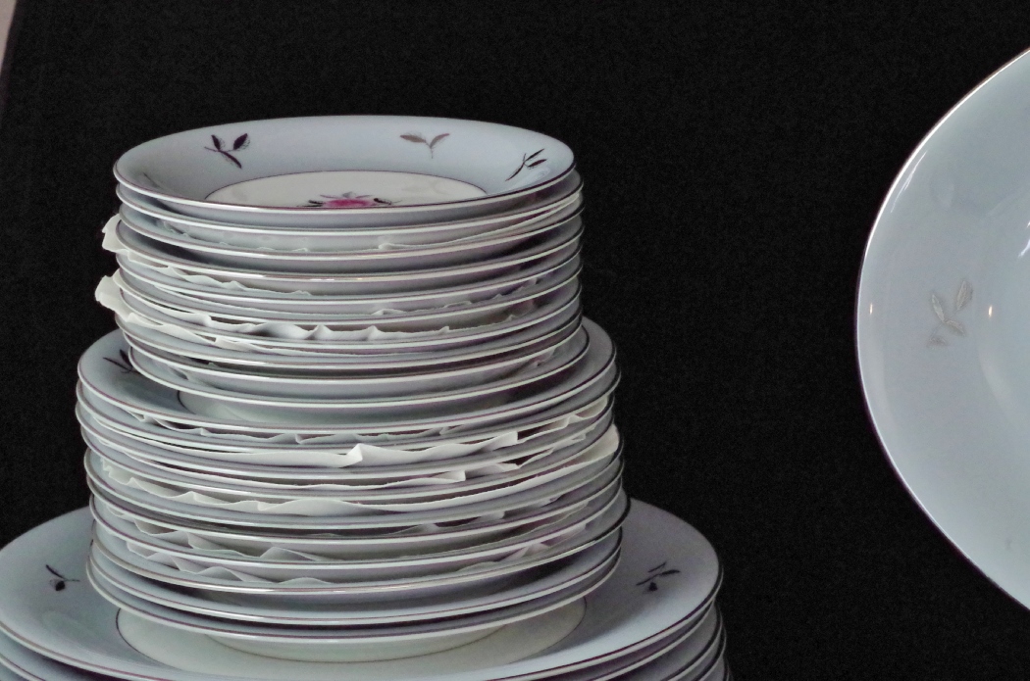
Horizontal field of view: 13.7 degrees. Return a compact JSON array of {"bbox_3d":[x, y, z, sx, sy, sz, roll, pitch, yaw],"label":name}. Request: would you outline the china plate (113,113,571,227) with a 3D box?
[{"bbox_3d":[-0.060,-0.054,1.517,0.163,0.019,0.163,0,14,0],"label":"china plate"}]

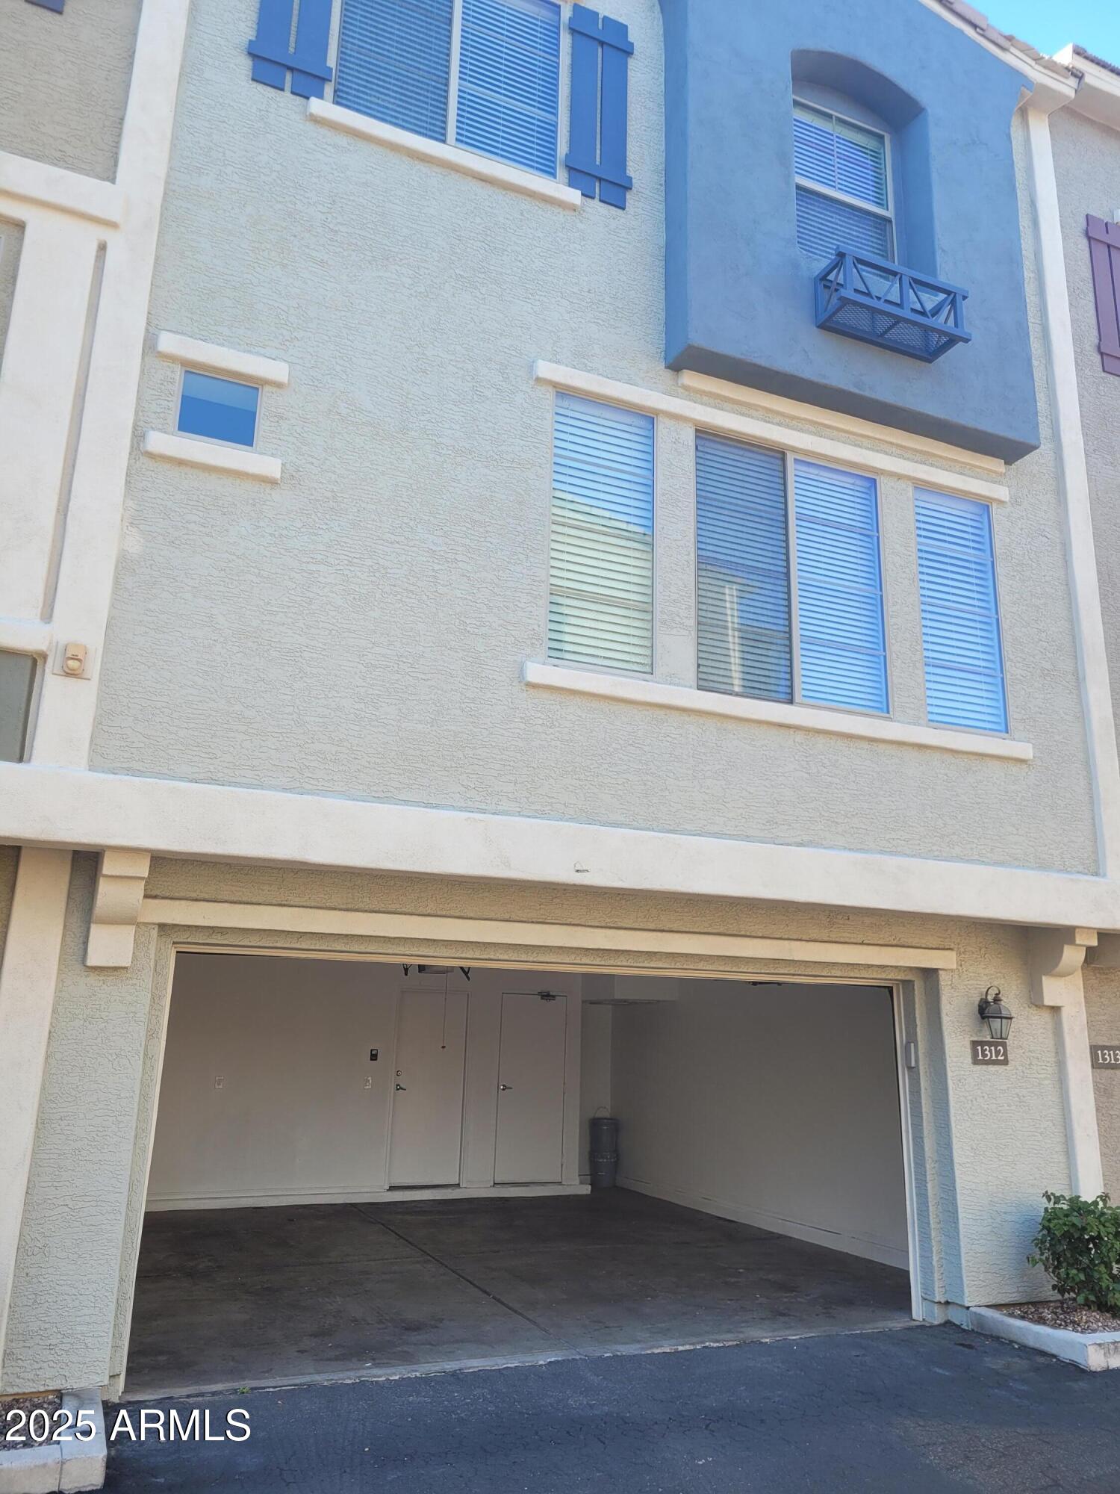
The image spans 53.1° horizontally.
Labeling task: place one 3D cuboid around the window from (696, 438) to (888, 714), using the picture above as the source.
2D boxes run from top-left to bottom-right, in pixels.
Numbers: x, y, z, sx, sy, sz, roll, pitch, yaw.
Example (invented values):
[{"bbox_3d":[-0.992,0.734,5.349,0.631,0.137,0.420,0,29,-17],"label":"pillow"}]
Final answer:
[{"bbox_3d":[1.533,-1.116,7.363,1.488,1.772,0.081,7,-16,-22],"label":"window"}]

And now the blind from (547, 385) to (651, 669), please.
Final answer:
[{"bbox_3d":[0.259,-1.282,6.835,0.705,1.772,0.081,7,-16,-22],"label":"blind"}]

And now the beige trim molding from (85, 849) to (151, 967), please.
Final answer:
[{"bbox_3d":[-2.148,0.791,5.456,0.204,0.531,0.445,7,-16,-23],"label":"beige trim molding"}]

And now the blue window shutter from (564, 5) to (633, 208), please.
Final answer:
[{"bbox_3d":[0.256,-4.276,7.510,0.498,1.511,0.050,7,-16,-22],"label":"blue window shutter"}]

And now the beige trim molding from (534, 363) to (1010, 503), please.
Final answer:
[{"bbox_3d":[1.572,-2.061,7.549,3.748,0.127,0.060,7,-16,-22],"label":"beige trim molding"}]

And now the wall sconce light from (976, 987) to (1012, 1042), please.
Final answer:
[{"bbox_3d":[2.970,1.808,7.636,0.201,0.348,0.247,7,-16,-22],"label":"wall sconce light"}]

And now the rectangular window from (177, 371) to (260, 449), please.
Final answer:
[{"bbox_3d":[-1.833,-1.809,6.031,0.427,0.401,0.081,7,-16,-22],"label":"rectangular window"}]

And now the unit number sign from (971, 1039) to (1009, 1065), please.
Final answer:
[{"bbox_3d":[2.932,2.088,7.659,0.310,0.158,0.022,7,-16,-23],"label":"unit number sign"}]

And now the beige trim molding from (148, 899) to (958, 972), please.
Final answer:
[{"bbox_3d":[0.287,1.148,6.708,5.284,0.128,0.055,7,-16,-22],"label":"beige trim molding"}]

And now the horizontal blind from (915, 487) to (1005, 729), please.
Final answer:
[{"bbox_3d":[2.808,-0.946,7.885,0.722,1.780,0.065,7,-16,-23],"label":"horizontal blind"}]

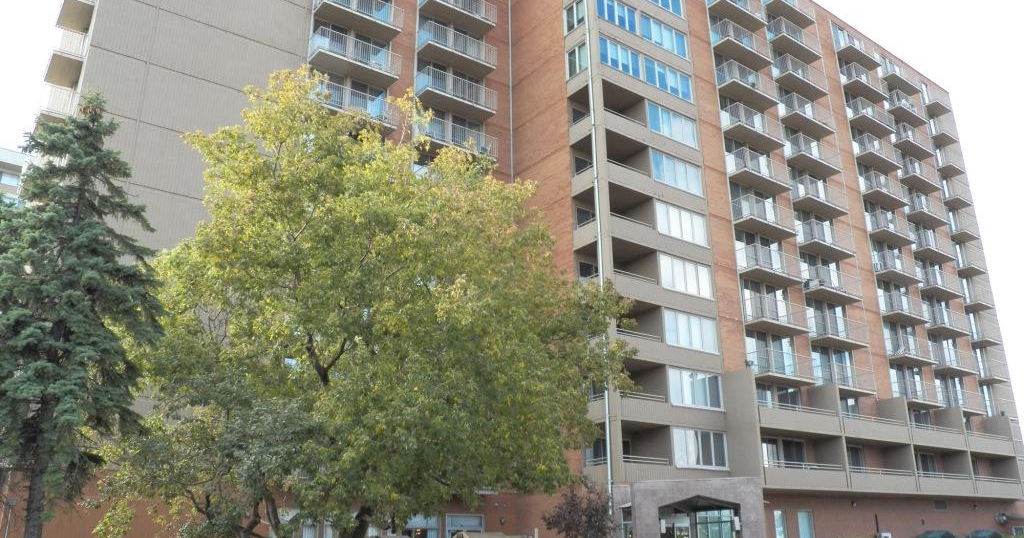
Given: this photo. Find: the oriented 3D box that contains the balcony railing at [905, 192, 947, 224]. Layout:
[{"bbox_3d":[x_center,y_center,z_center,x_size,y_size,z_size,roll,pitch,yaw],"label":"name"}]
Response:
[{"bbox_3d":[27.716,-3.825,55.267,3.953,1.197,1.052,14,-24,-35],"label":"balcony railing"}]

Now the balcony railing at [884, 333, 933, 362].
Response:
[{"bbox_3d":[23.194,4.775,47.930,3.887,1.191,1.040,14,-24,-35],"label":"balcony railing"}]

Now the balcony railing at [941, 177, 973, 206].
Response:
[{"bbox_3d":[32.278,-5.309,59.998,2.406,1.136,1.078,14,-24,-35],"label":"balcony railing"}]

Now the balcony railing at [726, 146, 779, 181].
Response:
[{"bbox_3d":[12.797,-5.002,42.762,3.904,1.191,1.040,14,-24,-35],"label":"balcony railing"}]

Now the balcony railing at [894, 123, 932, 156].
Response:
[{"bbox_3d":[27.656,-8.686,57.033,3.953,1.197,1.052,14,-24,-35],"label":"balcony railing"}]

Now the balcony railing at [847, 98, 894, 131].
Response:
[{"bbox_3d":[24.043,-10.036,55.409,4.110,1.160,1.040,14,-24,-36],"label":"balcony railing"}]

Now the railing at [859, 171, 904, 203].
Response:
[{"bbox_3d":[23.145,-4.839,51.364,3.887,1.191,1.040,14,-24,-35],"label":"railing"}]

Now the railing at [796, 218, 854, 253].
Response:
[{"bbox_3d":[17.297,-1.527,45.584,3.953,1.197,1.052,14,-24,-35],"label":"railing"}]

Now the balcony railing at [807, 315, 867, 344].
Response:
[{"bbox_3d":[17.535,3.344,44.366,3.985,1.136,1.078,14,-24,-35],"label":"balcony railing"}]

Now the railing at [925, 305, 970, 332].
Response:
[{"bbox_3d":[27.417,3.407,52.033,3.920,1.191,1.040,14,-24,-35],"label":"railing"}]

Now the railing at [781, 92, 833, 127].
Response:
[{"bbox_3d":[17.003,-8.769,47.678,3.936,1.191,1.040,14,-24,-35],"label":"railing"}]

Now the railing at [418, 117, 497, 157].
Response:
[{"bbox_3d":[-2.669,-6.022,39.441,3.896,1.191,1.088,14,-24,-35],"label":"railing"}]

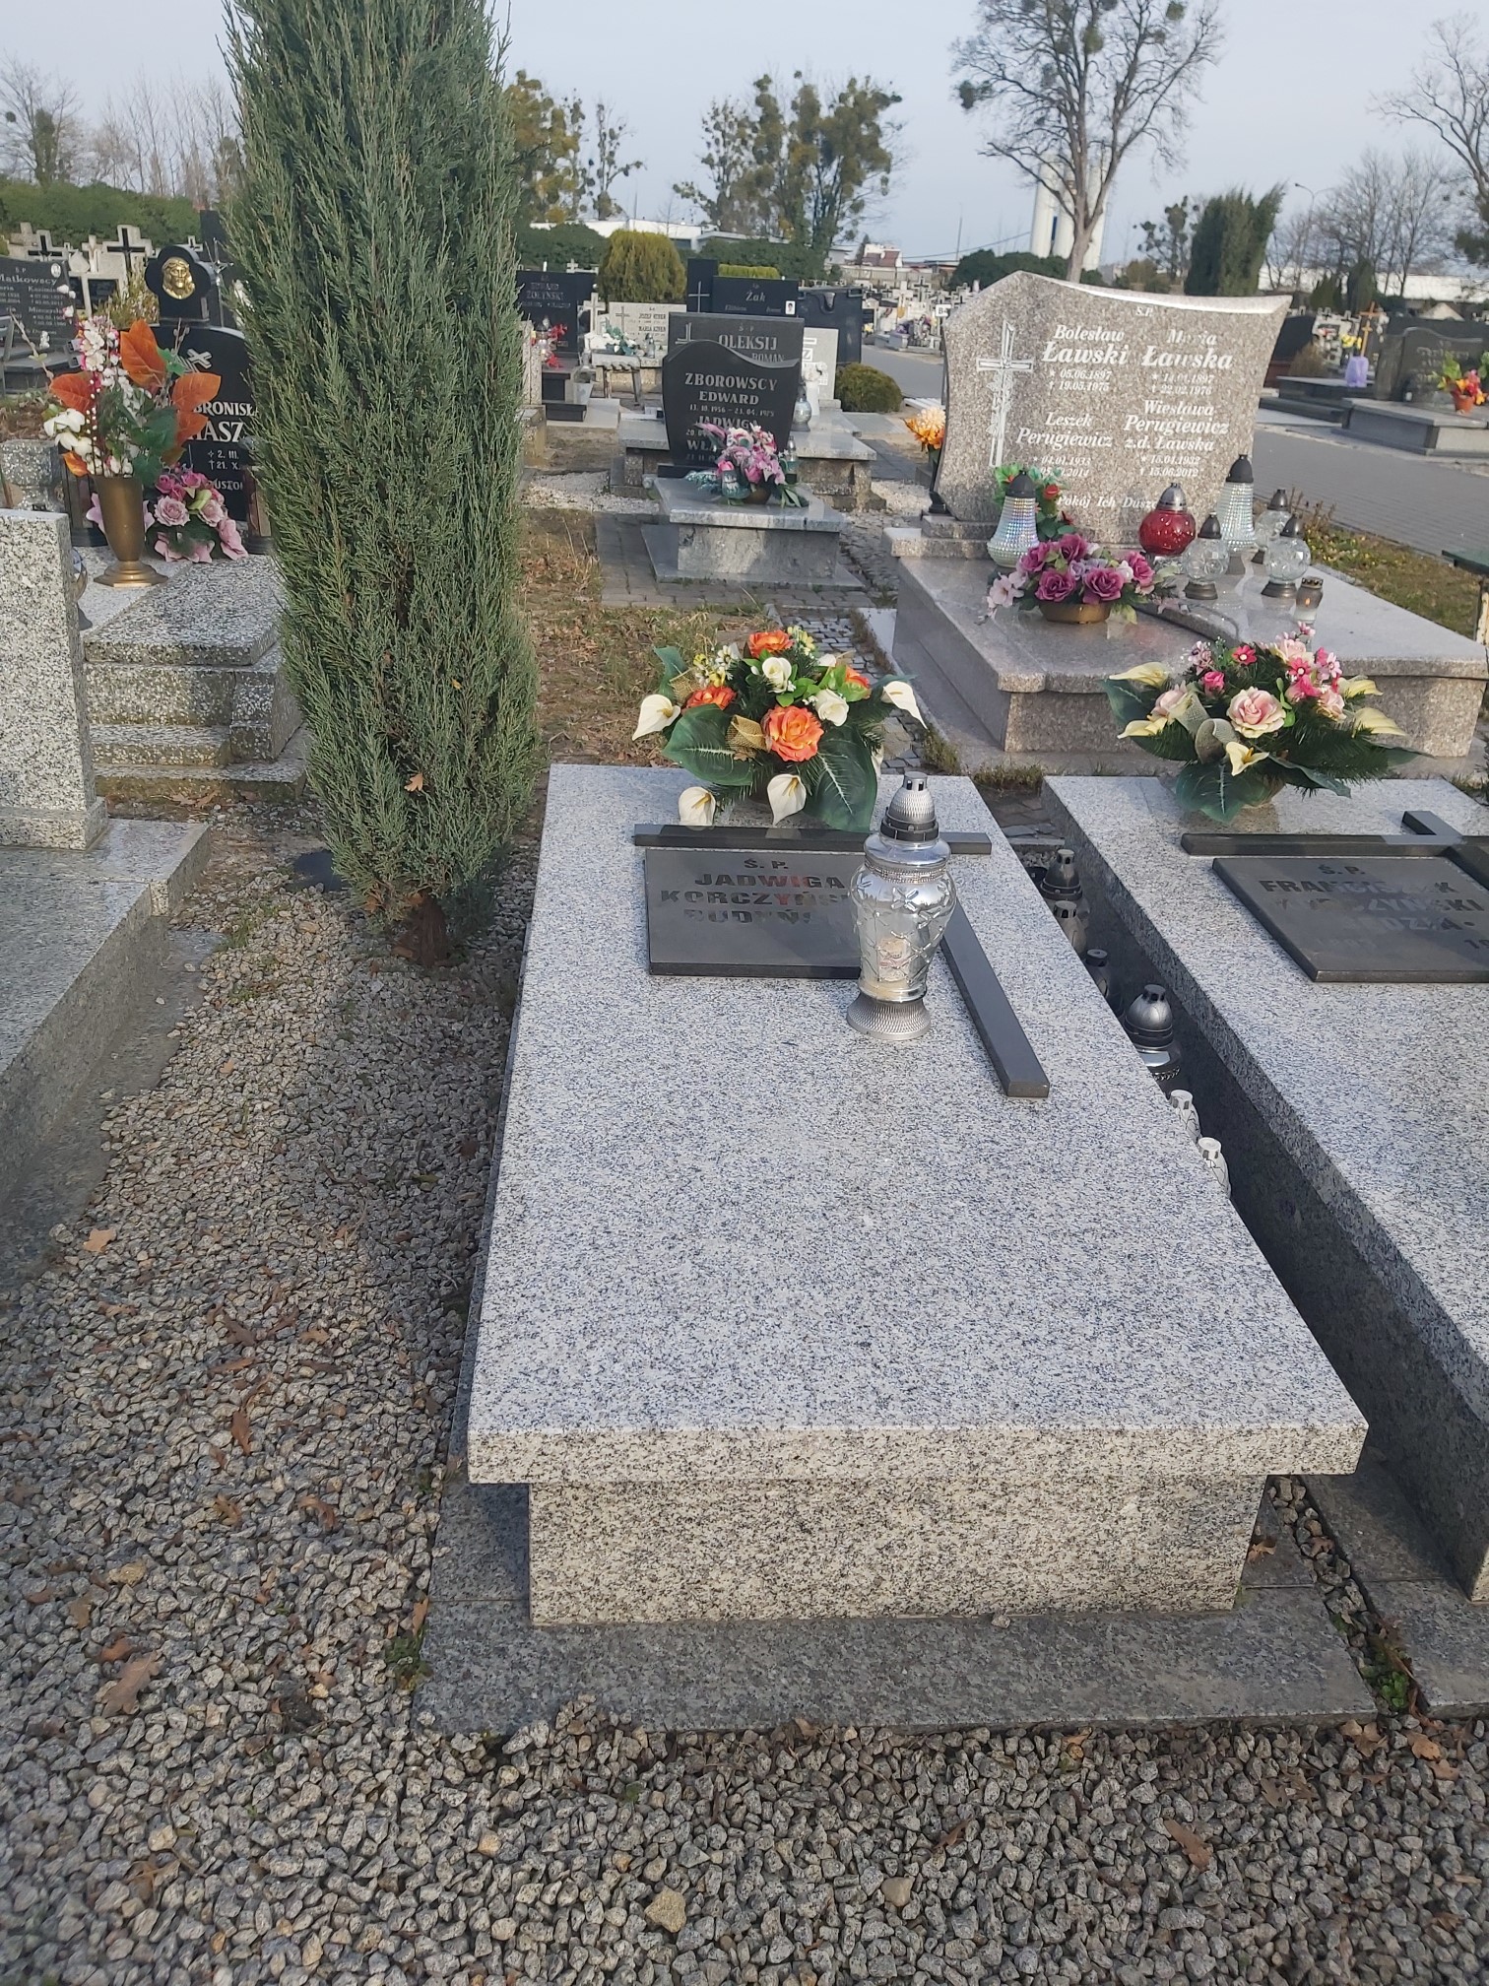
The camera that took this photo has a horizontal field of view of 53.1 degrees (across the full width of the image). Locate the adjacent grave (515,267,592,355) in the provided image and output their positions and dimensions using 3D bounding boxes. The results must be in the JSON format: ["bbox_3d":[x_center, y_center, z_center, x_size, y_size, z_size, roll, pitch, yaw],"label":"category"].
[{"bbox_3d":[-1.960,-6.845,15.043,0.860,0.790,0.150,1,26,-6],"label":"adjacent grave"}]

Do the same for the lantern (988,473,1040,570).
[{"bbox_3d":[1.096,-1.913,6.023,0.202,0.354,0.202,0,26,-8],"label":"lantern"}]

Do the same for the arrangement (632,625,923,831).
[{"bbox_3d":[0.070,-0.524,2.919,0.561,0.377,0.432,1,26,-6],"label":"arrangement"}]

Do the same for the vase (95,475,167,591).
[{"bbox_3d":[-1.801,-1.356,4.364,0.207,0.300,0.207,0,27,-5],"label":"vase"}]

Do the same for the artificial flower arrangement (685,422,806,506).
[{"bbox_3d":[0.010,-2.248,6.330,0.490,0.330,0.340,0,27,-6],"label":"artificial flower arrangement"}]

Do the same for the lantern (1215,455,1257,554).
[{"bbox_3d":[1.889,-1.843,5.630,0.180,0.342,0.180,0,27,-5],"label":"lantern"}]

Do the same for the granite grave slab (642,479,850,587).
[{"bbox_3d":[-0.001,-2.055,6.603,0.828,0.257,1.170,0,27,-5],"label":"granite grave slab"}]

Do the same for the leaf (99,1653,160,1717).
[{"bbox_3d":[-0.595,0.670,1.447,0.042,0.015,0.074,12,28,17],"label":"leaf"}]

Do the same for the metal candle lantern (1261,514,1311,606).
[{"bbox_3d":[2.000,-1.614,5.505,0.161,0.276,0.161,0,26,-8],"label":"metal candle lantern"}]

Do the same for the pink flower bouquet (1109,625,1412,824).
[{"bbox_3d":[1.065,-0.561,3.090,0.600,0.355,0.420,0,27,-6],"label":"pink flower bouquet"}]

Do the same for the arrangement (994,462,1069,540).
[{"bbox_3d":[1.104,-1.865,5.720,0.290,0.340,0.220,0,27,-6],"label":"arrangement"}]

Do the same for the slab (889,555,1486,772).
[{"bbox_3d":[1.529,-1.254,5.498,1.720,0.386,1.702,0,26,-8],"label":"slab"}]

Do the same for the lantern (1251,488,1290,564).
[{"bbox_3d":[1.980,-1.737,5.529,0.155,0.253,0.155,0,27,-5],"label":"lantern"}]

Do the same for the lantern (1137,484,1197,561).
[{"bbox_3d":[1.610,-1.793,5.680,0.210,0.274,0.210,0,27,-6],"label":"lantern"}]

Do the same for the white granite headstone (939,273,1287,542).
[{"bbox_3d":[1.317,-2.175,5.519,1.246,0.858,0.099,0,27,-5],"label":"white granite headstone"}]

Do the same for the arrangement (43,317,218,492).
[{"bbox_3d":[-1.658,-1.595,4.030,0.460,0.430,0.360,0,27,-6],"label":"arrangement"}]

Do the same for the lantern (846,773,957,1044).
[{"bbox_3d":[0.222,-0.122,2.130,0.148,0.371,0.148,0,27,-5],"label":"lantern"}]

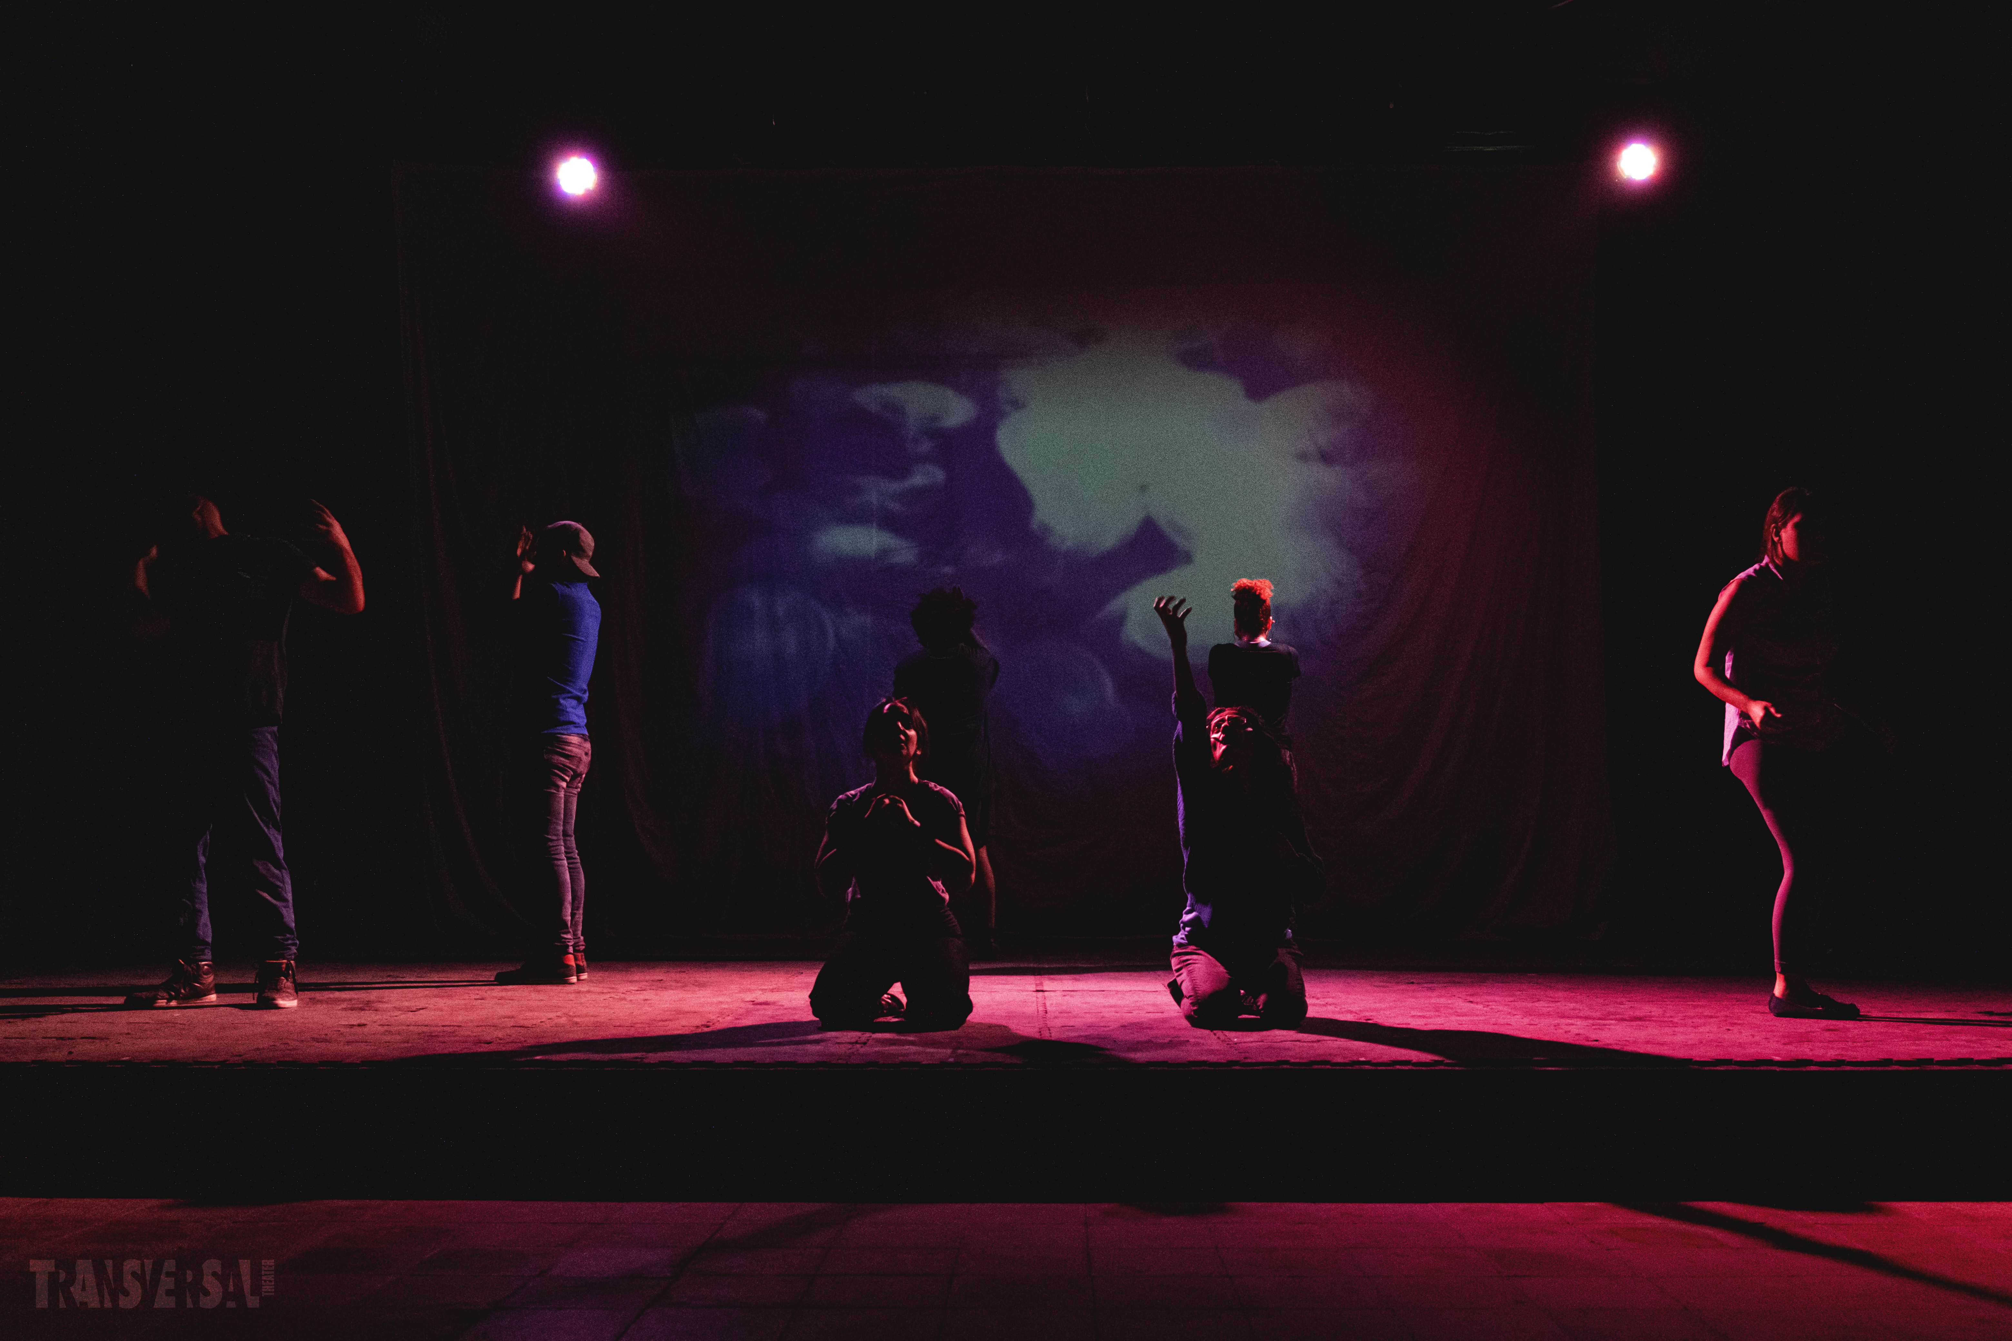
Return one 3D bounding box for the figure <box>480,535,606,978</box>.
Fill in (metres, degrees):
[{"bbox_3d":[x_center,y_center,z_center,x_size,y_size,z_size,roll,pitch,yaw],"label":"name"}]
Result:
[{"bbox_3d":[-1.797,0.314,6.700,0.420,1.805,0.460,-2,-6,21],"label":"figure"}]

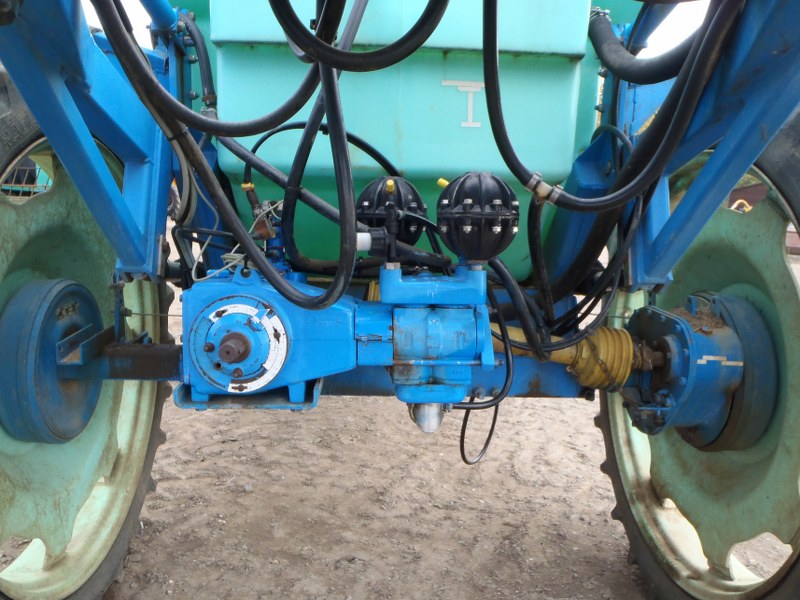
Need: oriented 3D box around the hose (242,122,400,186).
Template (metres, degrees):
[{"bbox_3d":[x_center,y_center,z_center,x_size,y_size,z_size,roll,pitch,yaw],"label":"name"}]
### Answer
[{"bbox_3d":[-0.204,-0.378,1.680,0.400,0.155,0.120,1,9,-3],"label":"hose"}]

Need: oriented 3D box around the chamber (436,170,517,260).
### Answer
[{"bbox_3d":[0.166,-0.178,1.380,0.175,0.185,0.175,1,9,-3],"label":"chamber"}]

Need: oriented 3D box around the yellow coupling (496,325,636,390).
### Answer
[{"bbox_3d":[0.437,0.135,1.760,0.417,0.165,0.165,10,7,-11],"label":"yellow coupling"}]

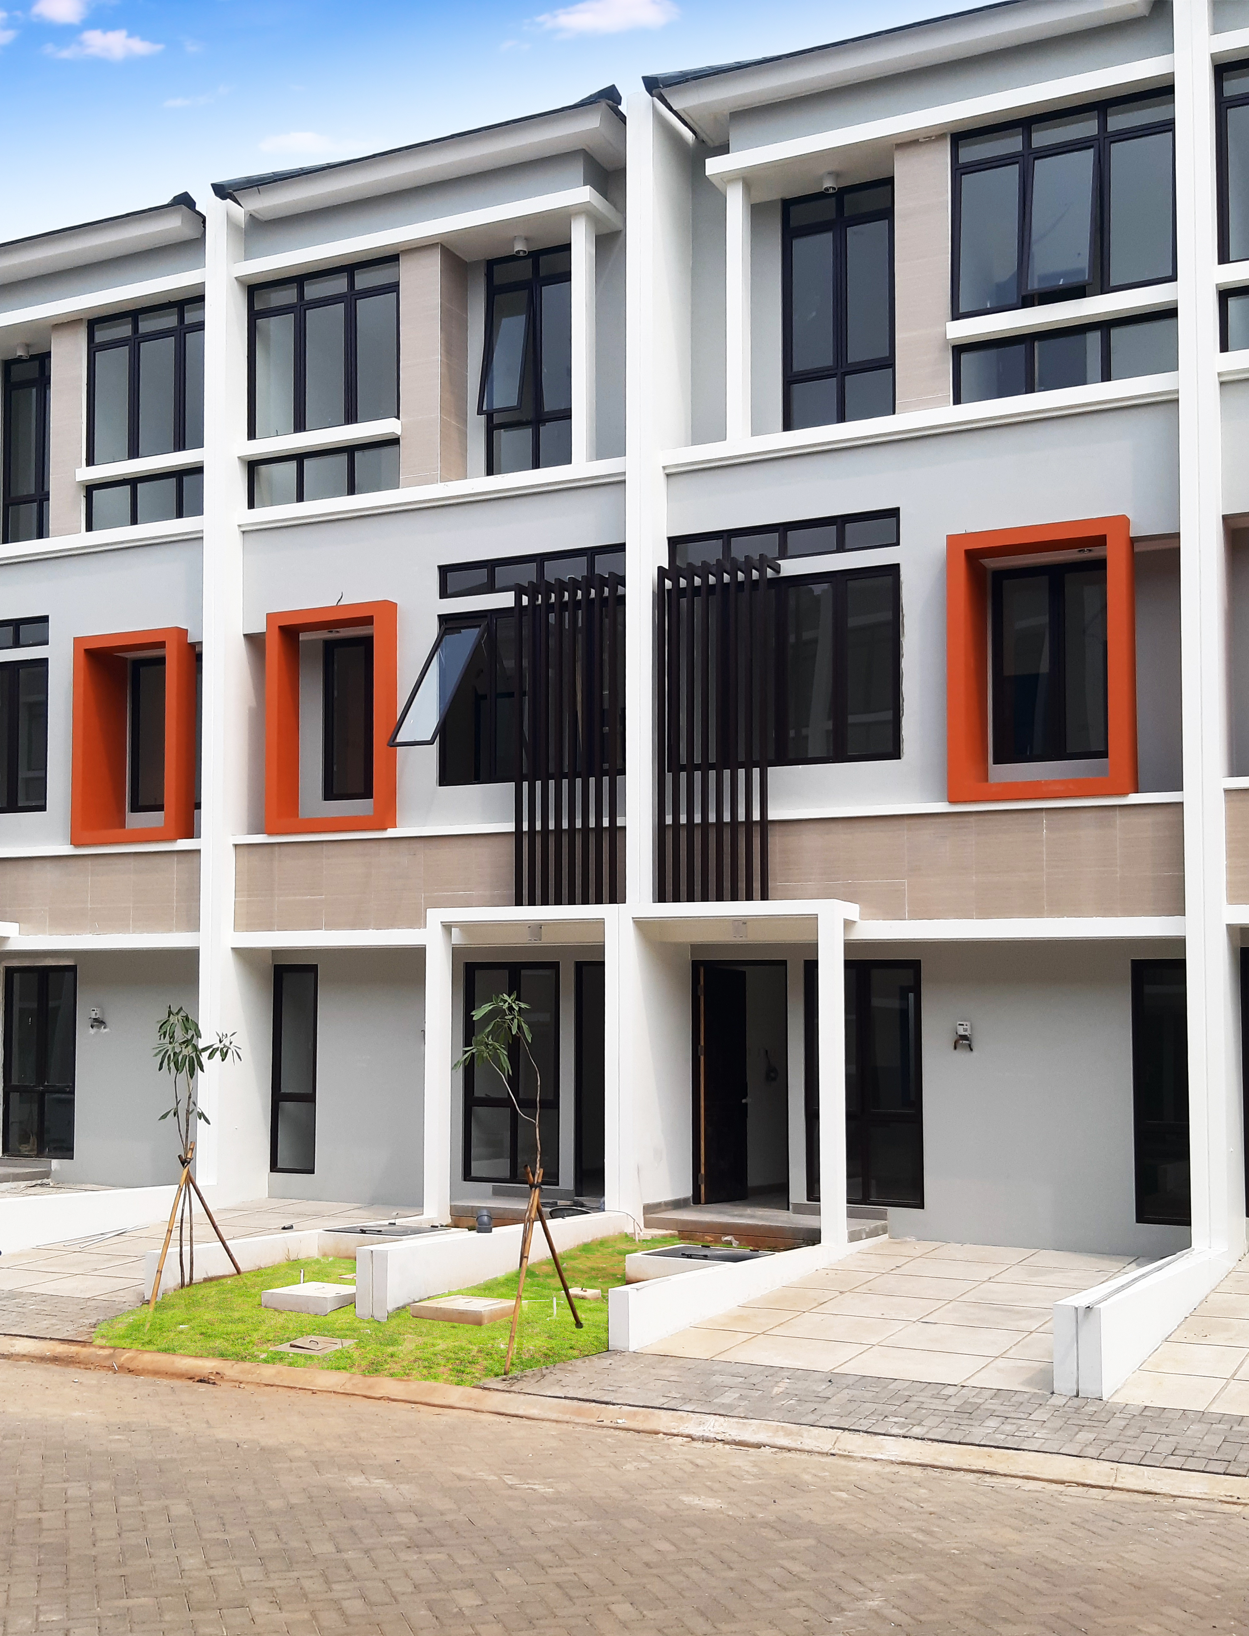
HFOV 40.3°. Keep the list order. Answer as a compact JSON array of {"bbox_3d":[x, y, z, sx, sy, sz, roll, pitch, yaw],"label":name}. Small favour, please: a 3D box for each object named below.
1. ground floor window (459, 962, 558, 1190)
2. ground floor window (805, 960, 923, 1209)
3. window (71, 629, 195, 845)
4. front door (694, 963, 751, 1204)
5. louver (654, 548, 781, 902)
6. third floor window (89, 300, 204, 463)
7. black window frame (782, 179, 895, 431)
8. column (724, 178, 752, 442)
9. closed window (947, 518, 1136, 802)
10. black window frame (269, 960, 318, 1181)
[{"bbox_3d":[-1.103,2.488,16.560,1.070,2.140,0.100,-2,-5,26],"label":"ground floor window"},{"bbox_3d":[2.166,2.377,15.336,1.089,2.181,0.118,-2,-4,26],"label":"ground floor window"},{"bbox_3d":[-5.410,-0.882,18.866,1.460,2.330,0.420,-2,-3,25],"label":"window"},{"bbox_3d":[0.981,2.528,16.440,0.049,2.229,0.902,-2,-4,33],"label":"front door"},{"bbox_3d":[0.891,-0.778,15.624,1.080,3.080,0.470,-2,-3,25],"label":"louver"},{"bbox_3d":[-5.162,-4.734,18.631,1.889,1.688,0.118,-2,-4,26],"label":"third floor window"},{"bbox_3d":[2.019,-4.852,16.131,1.085,2.270,0.100,-2,-3,25],"label":"black window frame"},{"bbox_3d":[1.032,-4.566,15.374,0.160,2.350,0.170,-2,-5,26],"label":"column"},{"bbox_3d":[3.540,-1.278,14.344,1.486,2.290,0.384,-2,-4,26],"label":"closed window"},{"bbox_3d":[-3.417,2.605,17.629,0.550,2.140,0.100,-2,-5,26],"label":"black window frame"}]

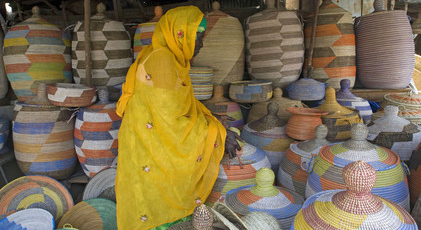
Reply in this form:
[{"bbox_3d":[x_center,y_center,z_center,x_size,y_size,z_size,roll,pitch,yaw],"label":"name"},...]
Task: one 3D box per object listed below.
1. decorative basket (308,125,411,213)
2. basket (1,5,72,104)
[{"bbox_3d":[0.745,0.365,1.514,0.475,0.650,0.475,0,9,0],"label":"decorative basket"},{"bbox_3d":[-1.455,-0.501,2.518,0.515,0.830,0.515,0,9,0],"label":"basket"}]

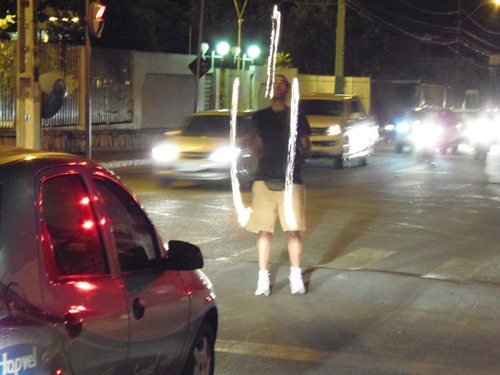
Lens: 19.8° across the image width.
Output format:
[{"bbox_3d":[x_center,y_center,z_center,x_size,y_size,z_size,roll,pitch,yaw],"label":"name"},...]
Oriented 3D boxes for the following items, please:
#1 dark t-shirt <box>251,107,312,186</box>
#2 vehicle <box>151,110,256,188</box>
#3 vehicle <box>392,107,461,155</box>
[{"bbox_3d":[0.264,-0.347,11.800,0.480,0.645,0.280,0,3,6],"label":"dark t-shirt"},{"bbox_3d":[-0.410,-0.760,28.200,1.700,1.450,4.150,1,3,16],"label":"vehicle"},{"bbox_3d":[6.370,-2.020,50.500,1.740,1.520,4.100,1,3,15],"label":"vehicle"}]

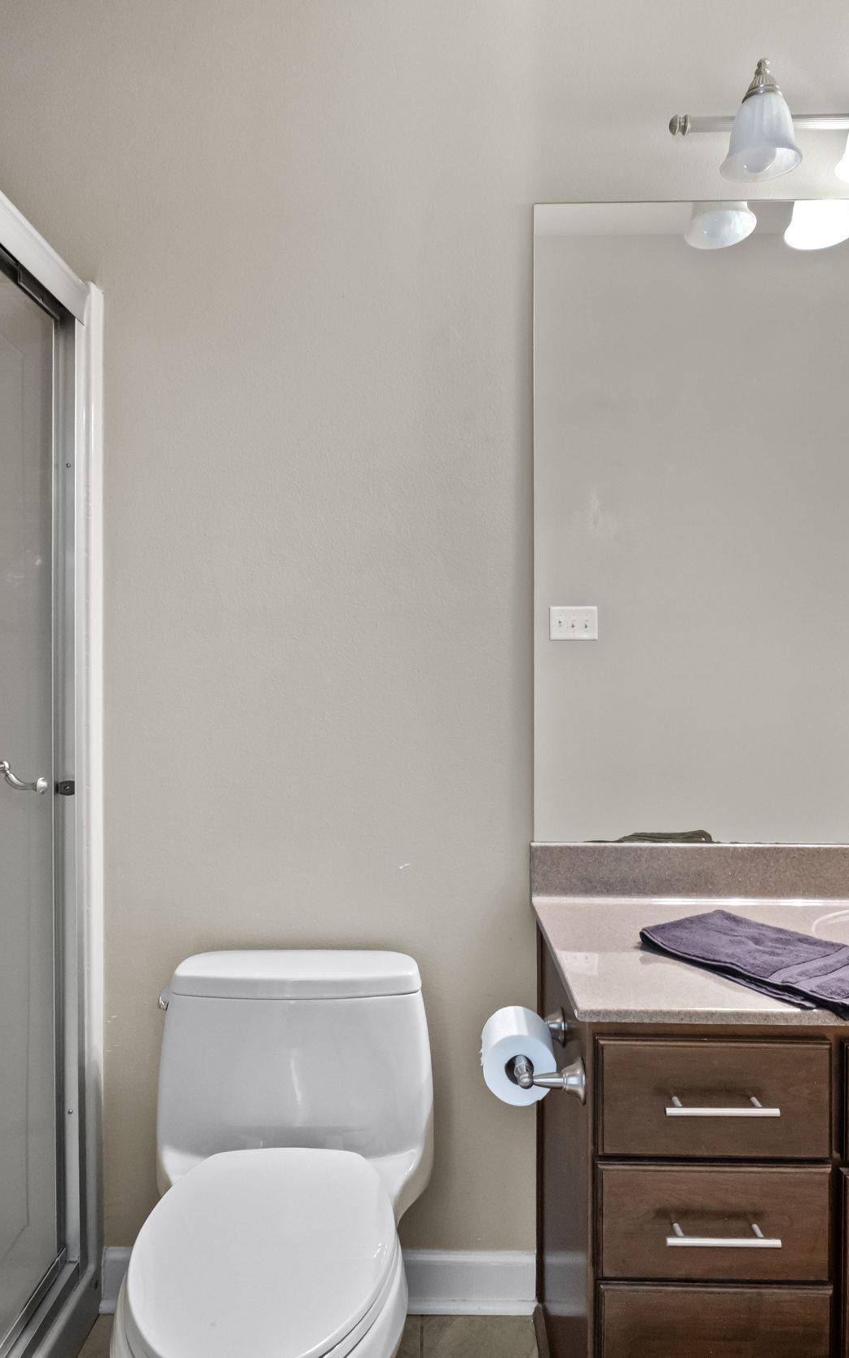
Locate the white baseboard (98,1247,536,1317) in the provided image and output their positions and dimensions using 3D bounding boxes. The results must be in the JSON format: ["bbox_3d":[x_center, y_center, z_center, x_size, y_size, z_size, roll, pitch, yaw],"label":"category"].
[{"bbox_3d":[-0.206,1.141,1.614,0.829,0.122,0.018,0,0,1],"label":"white baseboard"}]

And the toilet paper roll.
[{"bbox_3d":[0.133,0.535,1.210,0.100,0.100,0.105,0,0,1],"label":"toilet paper roll"}]

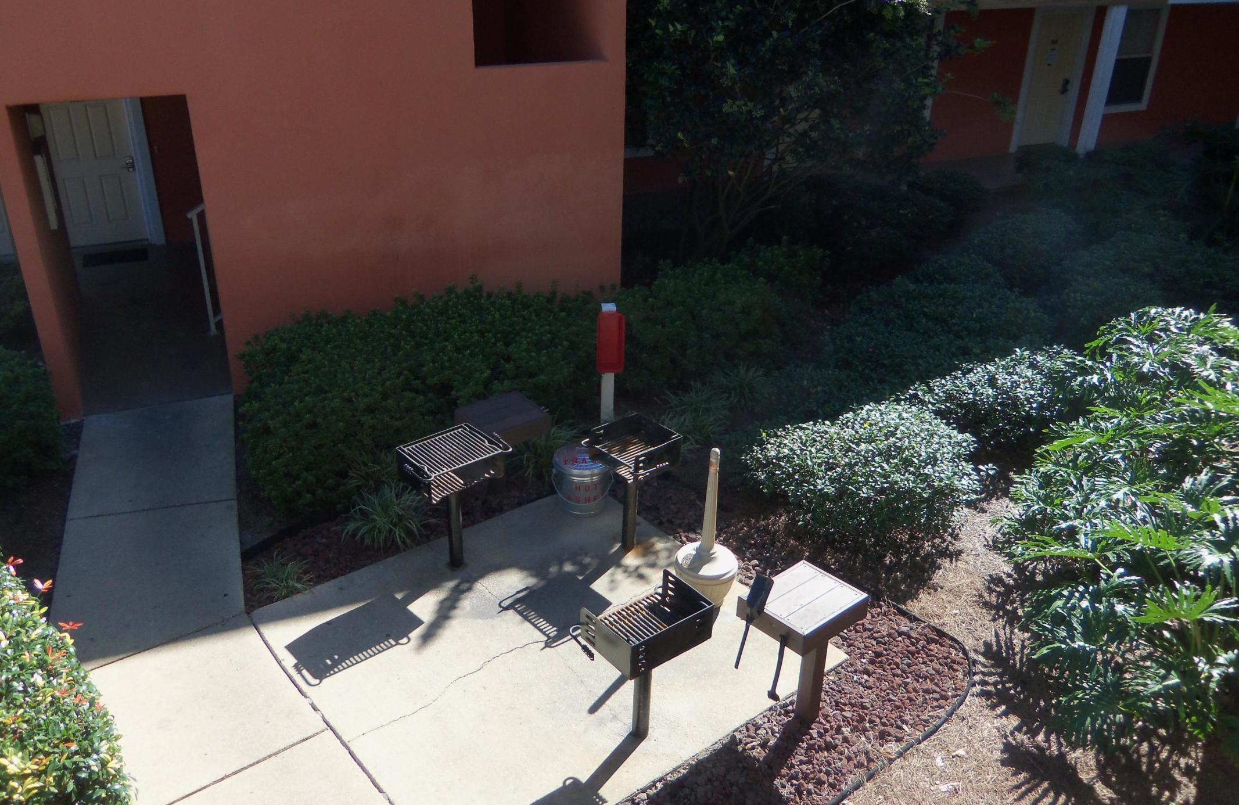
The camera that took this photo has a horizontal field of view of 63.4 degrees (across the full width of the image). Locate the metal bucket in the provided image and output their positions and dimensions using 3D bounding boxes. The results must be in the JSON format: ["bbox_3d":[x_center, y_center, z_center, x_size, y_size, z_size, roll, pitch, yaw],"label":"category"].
[{"bbox_3d":[-0.268,0.553,7.185,0.410,0.430,0.410,1,25,0],"label":"metal bucket"}]

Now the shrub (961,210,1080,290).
[{"bbox_3d":[4.300,-1.620,10.760,1.180,0.840,1.060,1,25,0],"label":"shrub"}]

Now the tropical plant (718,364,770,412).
[{"bbox_3d":[1.105,-0.174,8.880,0.500,0.360,0.470,1,25,0],"label":"tropical plant"}]

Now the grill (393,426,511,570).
[{"bbox_3d":[-1.038,0.688,6.349,0.570,0.874,0.440,-19,32,-37],"label":"grill"}]

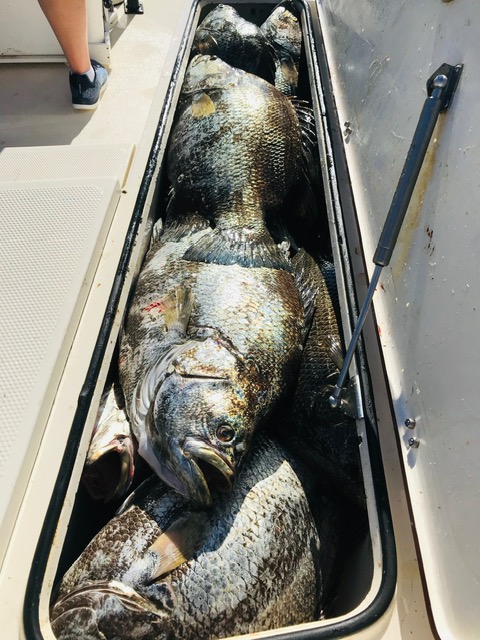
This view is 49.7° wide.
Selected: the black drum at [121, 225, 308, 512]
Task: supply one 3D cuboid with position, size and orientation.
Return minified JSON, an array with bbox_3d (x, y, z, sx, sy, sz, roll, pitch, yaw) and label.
[{"bbox_3d":[-0.040,-0.007,0.907,0.310,0.140,0.660,7,56,-6],"label":"black drum"}]

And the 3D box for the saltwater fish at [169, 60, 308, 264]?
[{"bbox_3d":[-0.007,-0.370,1.140,0.300,0.140,0.700,0,56,-4],"label":"saltwater fish"}]

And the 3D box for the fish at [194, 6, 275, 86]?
[{"bbox_3d":[-0.018,-0.639,1.272,0.260,0.110,0.640,-5,53,-1],"label":"fish"}]

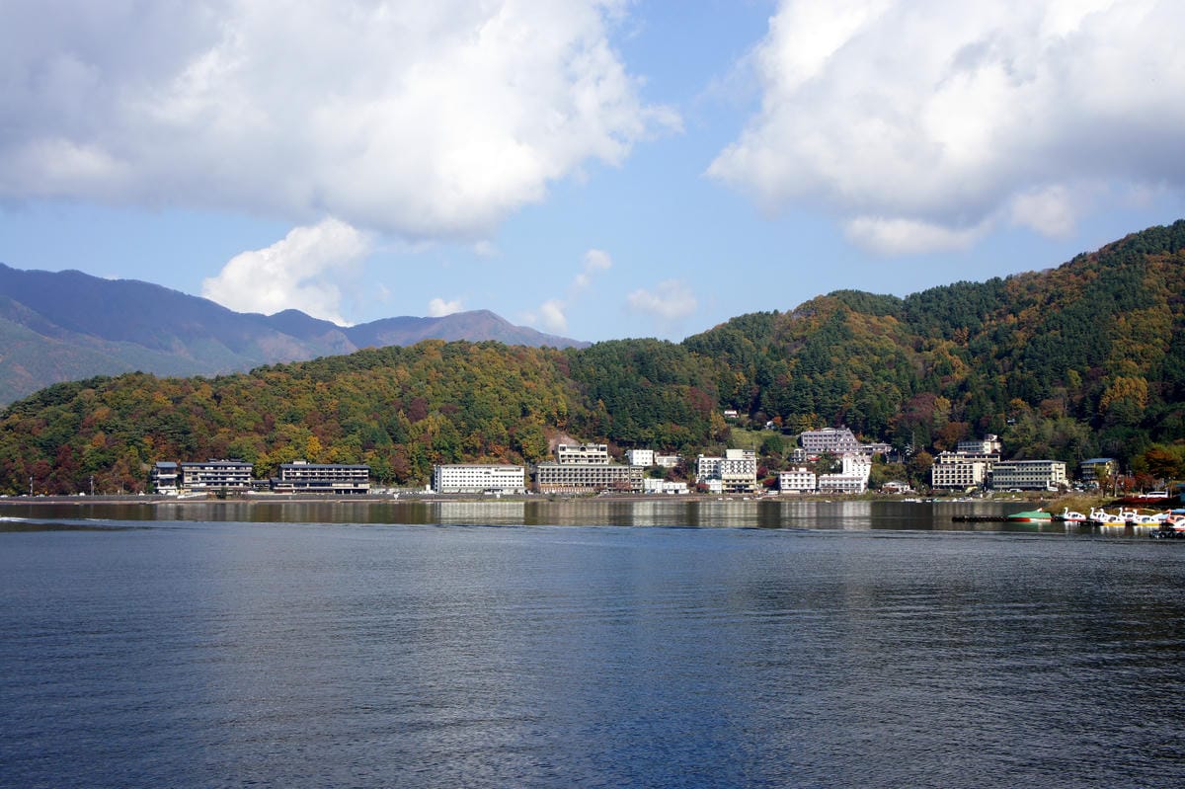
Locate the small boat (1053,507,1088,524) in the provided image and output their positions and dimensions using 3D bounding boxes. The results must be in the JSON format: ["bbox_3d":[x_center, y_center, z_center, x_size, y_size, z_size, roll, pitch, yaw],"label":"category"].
[{"bbox_3d":[63.419,15.813,186.000,3.000,2.000,1.700,-1,-4,11],"label":"small boat"}]

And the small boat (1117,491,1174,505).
[{"bbox_3d":[86.773,16.270,222.000,7.900,2.500,2.500,-1,-4,11],"label":"small boat"}]

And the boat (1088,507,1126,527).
[{"bbox_3d":[60.520,14.315,165.000,3.000,2.000,1.700,-1,-4,11],"label":"boat"}]

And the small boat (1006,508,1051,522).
[{"bbox_3d":[56.868,15.694,184.000,5.600,1.750,2.100,-1,-4,11],"label":"small boat"}]

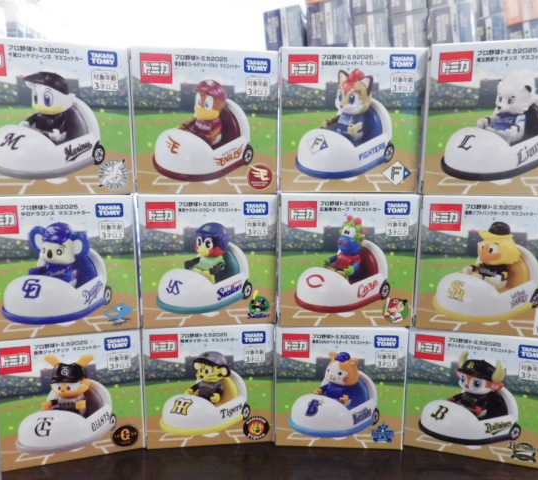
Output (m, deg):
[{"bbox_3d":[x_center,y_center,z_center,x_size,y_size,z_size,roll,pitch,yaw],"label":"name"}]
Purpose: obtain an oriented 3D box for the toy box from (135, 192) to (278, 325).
[{"bbox_3d":[-0.037,0.010,0.265,0.081,0.081,0.043,-1,9,-7],"label":"toy box"}]

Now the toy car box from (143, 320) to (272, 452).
[{"bbox_3d":[-0.039,0.090,0.277,0.081,0.081,0.043,-1,9,-6],"label":"toy car box"}]

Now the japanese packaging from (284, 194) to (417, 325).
[{"bbox_3d":[0.047,0.011,0.264,0.081,0.081,0.043,0,9,0],"label":"japanese packaging"}]

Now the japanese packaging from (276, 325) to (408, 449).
[{"bbox_3d":[0.046,0.090,0.276,0.081,0.081,0.043,1,9,2],"label":"japanese packaging"}]

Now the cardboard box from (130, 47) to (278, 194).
[{"bbox_3d":[-0.037,-0.070,0.254,0.081,0.081,0.043,-1,9,-6],"label":"cardboard box"}]

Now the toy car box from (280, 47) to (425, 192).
[{"bbox_3d":[0.047,-0.069,0.251,0.081,0.081,0.043,0,9,0],"label":"toy car box"}]

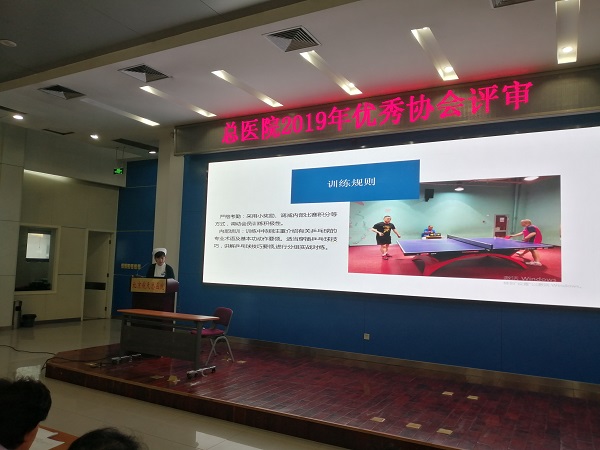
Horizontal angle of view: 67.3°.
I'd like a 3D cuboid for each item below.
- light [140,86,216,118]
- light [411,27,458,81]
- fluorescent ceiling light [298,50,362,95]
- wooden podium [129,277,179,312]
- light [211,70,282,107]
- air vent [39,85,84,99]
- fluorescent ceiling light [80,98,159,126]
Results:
[{"bbox_3d":[-2.009,-2.099,7.649,0.200,0.080,1.650,0,-4,28],"label":"light"},{"bbox_3d":[1.737,-2.120,5.662,0.200,0.080,1.650,0,-4,28],"label":"light"},{"bbox_3d":[0.502,-2.113,6.317,0.200,0.080,1.650,0,-4,28],"label":"fluorescent ceiling light"},{"bbox_3d":[-2.479,1.460,7.698,0.670,1.130,0.500,1,-3,8],"label":"wooden podium"},{"bbox_3d":[-0.751,-2.106,6.982,0.200,0.080,1.650,0,-4,28],"label":"light"},{"bbox_3d":[-3.826,-2.155,7.274,0.500,0.070,0.500,0,-4,28],"label":"air vent"},{"bbox_3d":[-3.293,-2.092,8.331,0.200,0.080,1.650,0,-4,28],"label":"fluorescent ceiling light"}]

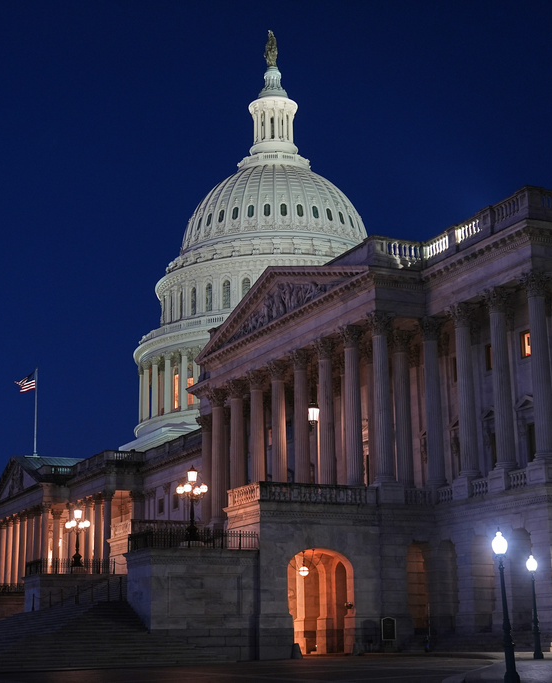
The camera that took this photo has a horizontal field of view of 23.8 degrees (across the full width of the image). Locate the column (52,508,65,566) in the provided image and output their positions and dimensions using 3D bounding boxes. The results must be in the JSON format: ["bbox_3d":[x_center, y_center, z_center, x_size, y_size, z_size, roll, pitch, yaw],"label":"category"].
[{"bbox_3d":[-26.050,24.521,155.248,1.040,9.182,1.040,6,-15,-26],"label":"column"}]

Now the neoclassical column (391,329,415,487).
[{"bbox_3d":[7.074,3.976,72.655,1.220,9.157,1.220,-1,-14,0],"label":"neoclassical column"}]

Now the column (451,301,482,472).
[{"bbox_3d":[9.946,2.705,68.343,1.040,9.182,1.040,-1,-14,0],"label":"column"}]

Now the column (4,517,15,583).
[{"bbox_3d":[-33.059,26.418,162.335,1.040,9.182,1.040,6,-15,-26],"label":"column"}]

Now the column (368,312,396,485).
[{"bbox_3d":[5.752,3.070,70.642,1.250,9.250,1.250,-1,-14,0],"label":"column"}]

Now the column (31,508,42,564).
[{"bbox_3d":[-27.640,23.656,151.607,1.040,9.182,1.040,6,-15,-26],"label":"column"}]

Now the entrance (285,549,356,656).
[{"bbox_3d":[2.006,12.842,64.271,3.620,5.200,1.150,6,-15,-25],"label":"entrance"}]

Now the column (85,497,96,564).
[{"bbox_3d":[-20.924,21.993,146.545,1.250,9.250,1.250,6,-15,-25],"label":"column"}]

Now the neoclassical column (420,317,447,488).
[{"bbox_3d":[8.554,3.414,71.099,1.040,9.182,1.040,-1,-14,0],"label":"neoclassical column"}]

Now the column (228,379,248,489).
[{"bbox_3d":[-2.489,7.115,84.830,1.220,9.157,1.220,-1,-14,0],"label":"column"}]

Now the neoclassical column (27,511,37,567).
[{"bbox_3d":[-29.151,24.459,155.030,1.220,9.157,1.220,6,-15,-25],"label":"neoclassical column"}]

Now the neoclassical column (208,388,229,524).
[{"bbox_3d":[-3.951,7.952,90.019,1.250,9.250,1.250,6,-15,-25],"label":"neoclassical column"}]

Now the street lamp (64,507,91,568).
[{"bbox_3d":[-12.573,12.431,82.836,1.650,3.800,1.650,6,-15,-25],"label":"street lamp"}]

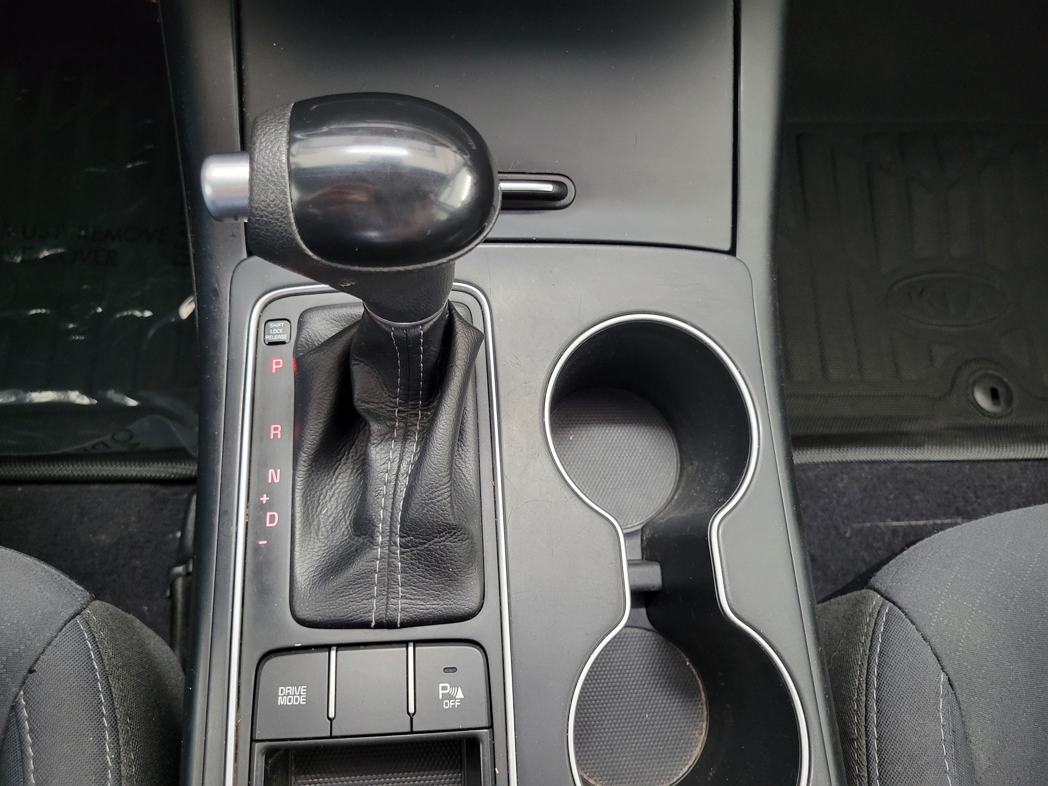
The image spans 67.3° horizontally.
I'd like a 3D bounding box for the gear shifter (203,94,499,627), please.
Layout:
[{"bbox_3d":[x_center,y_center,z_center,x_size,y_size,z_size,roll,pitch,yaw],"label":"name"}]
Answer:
[{"bbox_3d":[-0.053,-0.005,0.260,0.090,0.124,0.151,-1,70,-6],"label":"gear shifter"}]

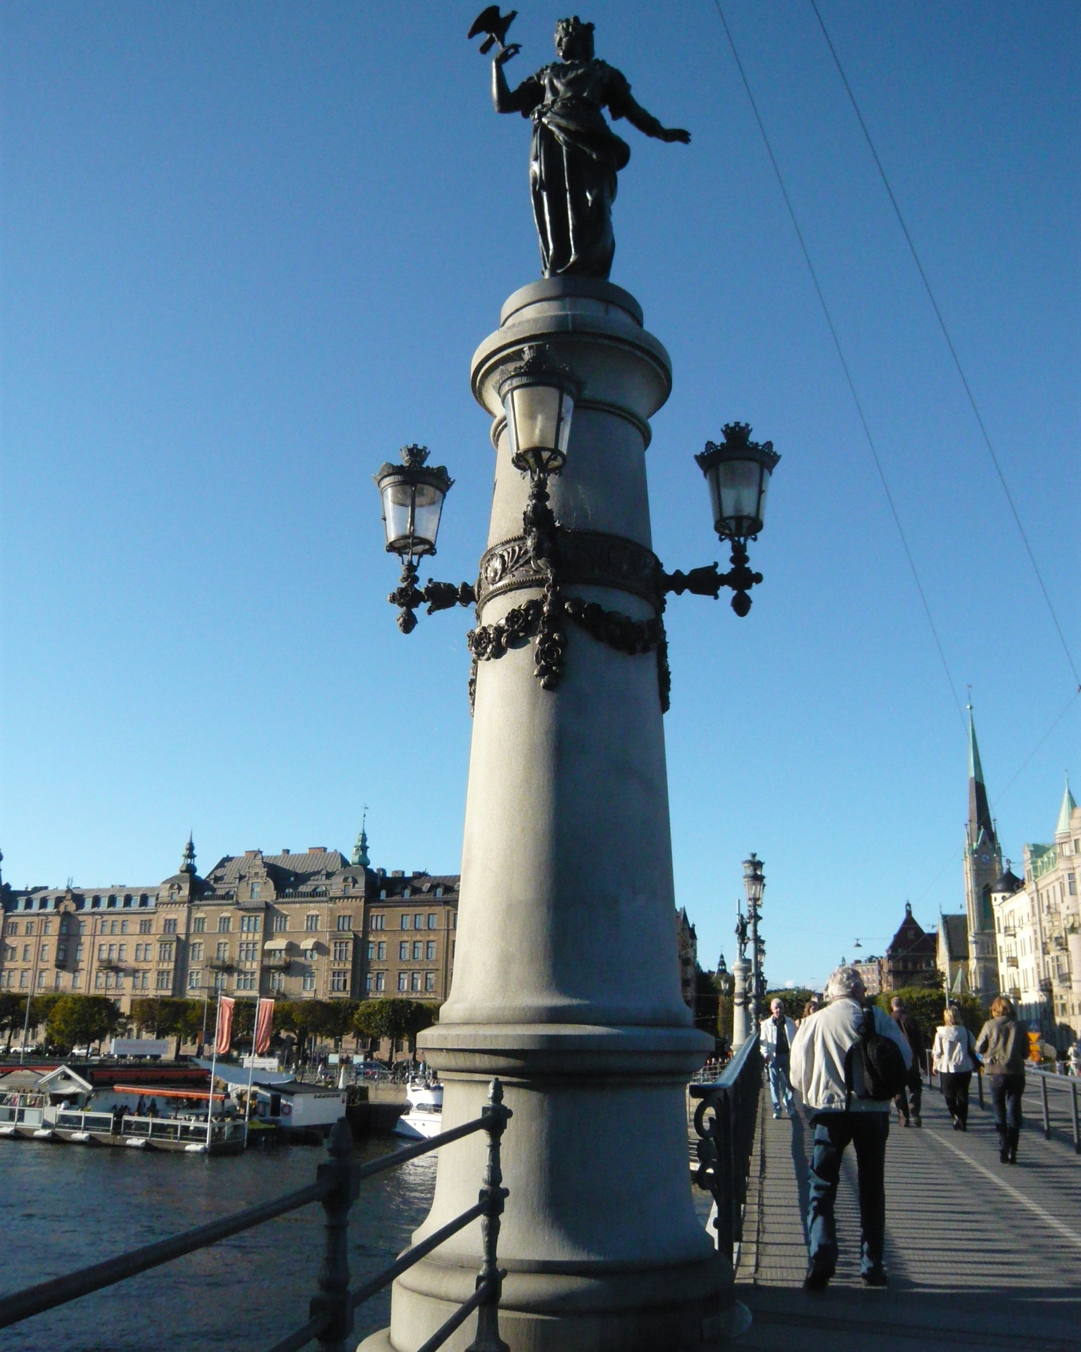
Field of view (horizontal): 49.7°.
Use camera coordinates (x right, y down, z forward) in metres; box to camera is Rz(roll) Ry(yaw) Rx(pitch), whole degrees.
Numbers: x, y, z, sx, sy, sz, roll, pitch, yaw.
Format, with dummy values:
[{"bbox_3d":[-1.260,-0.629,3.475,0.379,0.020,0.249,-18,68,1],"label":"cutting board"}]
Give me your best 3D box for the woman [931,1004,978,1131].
[{"bbox_3d":[5.750,5.440,16.244,0.520,1.670,0.380,-2,-17,10],"label":"woman"}]

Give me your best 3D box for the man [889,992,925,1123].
[{"bbox_3d":[5.167,5.415,16.389,0.520,1.760,0.420,-3,-17,11],"label":"man"}]

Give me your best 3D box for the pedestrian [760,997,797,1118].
[{"bbox_3d":[3.594,5.769,17.635,0.520,1.750,0.380,-2,-17,10],"label":"pedestrian"}]

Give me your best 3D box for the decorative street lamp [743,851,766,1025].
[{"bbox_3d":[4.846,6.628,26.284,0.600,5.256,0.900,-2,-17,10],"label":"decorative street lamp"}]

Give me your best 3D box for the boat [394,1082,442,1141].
[{"bbox_3d":[-3.369,25.767,68.510,10.000,3.429,3.400,-6,-19,23],"label":"boat"}]

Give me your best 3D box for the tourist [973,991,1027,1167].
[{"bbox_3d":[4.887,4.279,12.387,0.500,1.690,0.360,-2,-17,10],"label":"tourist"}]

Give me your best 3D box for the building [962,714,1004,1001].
[{"bbox_3d":[109.082,46.541,287.923,9.000,80.000,9.000,2,-17,-3],"label":"building"}]

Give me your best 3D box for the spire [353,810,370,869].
[{"bbox_3d":[-25.856,23.606,169.477,2.600,8.900,2.600,-2,-17,10],"label":"spire"}]

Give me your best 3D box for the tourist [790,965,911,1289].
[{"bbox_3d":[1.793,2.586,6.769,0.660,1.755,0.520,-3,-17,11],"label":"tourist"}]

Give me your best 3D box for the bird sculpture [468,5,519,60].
[{"bbox_3d":[-0.337,-4.543,8.171,0.330,0.310,0.290,-2,-17,10],"label":"bird sculpture"}]

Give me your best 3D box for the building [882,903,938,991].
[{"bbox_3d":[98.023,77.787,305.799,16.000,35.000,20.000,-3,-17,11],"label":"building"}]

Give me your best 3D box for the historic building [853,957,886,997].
[{"bbox_3d":[131.672,125.022,466.244,17.000,24.000,15.000,-15,-23,43],"label":"historic building"}]

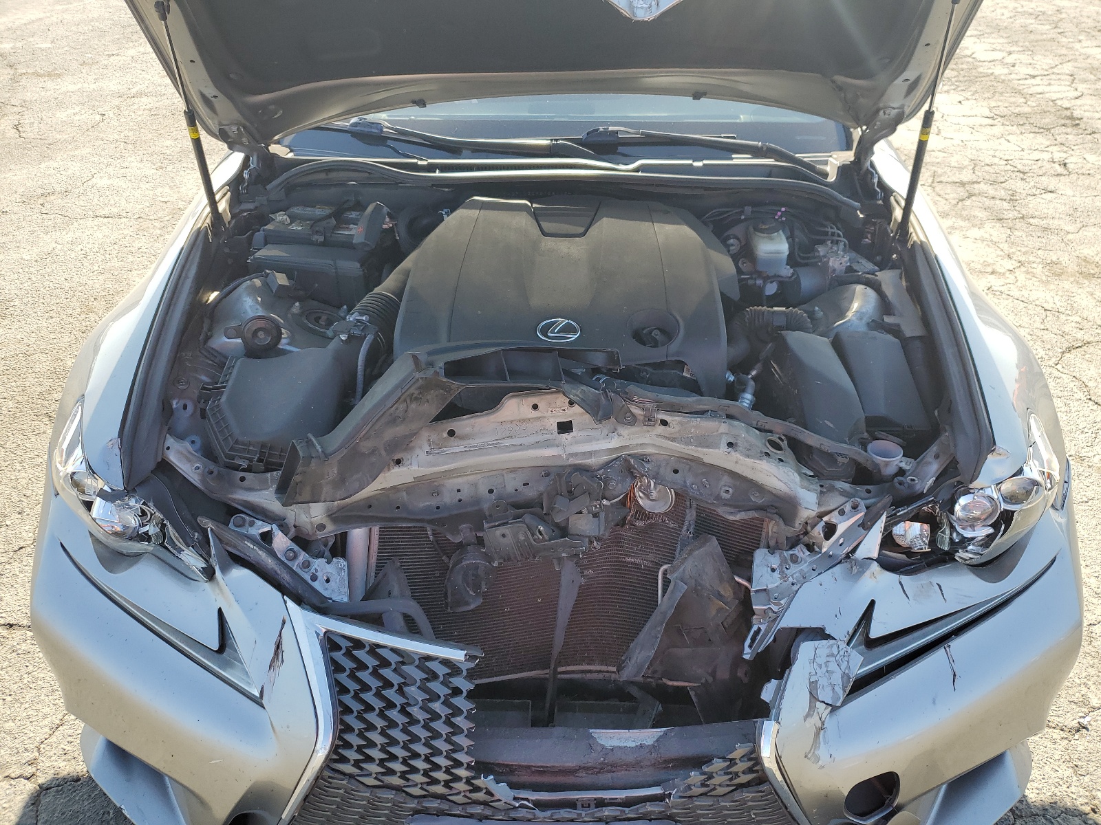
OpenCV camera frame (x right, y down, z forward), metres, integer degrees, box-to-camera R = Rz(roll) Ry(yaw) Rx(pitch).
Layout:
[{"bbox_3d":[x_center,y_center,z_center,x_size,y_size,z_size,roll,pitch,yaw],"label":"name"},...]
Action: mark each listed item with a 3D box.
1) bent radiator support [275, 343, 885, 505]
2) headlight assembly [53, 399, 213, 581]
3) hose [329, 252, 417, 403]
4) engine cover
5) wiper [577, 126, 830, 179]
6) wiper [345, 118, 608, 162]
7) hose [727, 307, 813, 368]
[{"bbox_3d":[0.050,0.029,1.450,1.030,0.170,0.240,0,40,0],"label":"bent radiator support"},{"bbox_3d":[-0.705,0.136,1.408,0.270,0.230,0.320,5,40,6],"label":"headlight assembly"},{"bbox_3d":[-0.340,-0.192,1.624,0.120,0.150,0.310,10,40,12],"label":"hose"},{"bbox_3d":[0.025,-0.242,1.654,0.620,0.190,0.470,0,40,0],"label":"engine cover"},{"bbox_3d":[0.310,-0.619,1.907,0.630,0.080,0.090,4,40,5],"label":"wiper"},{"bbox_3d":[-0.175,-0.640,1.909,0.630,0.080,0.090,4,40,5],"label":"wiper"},{"bbox_3d":[0.420,-0.150,1.594,0.160,0.100,0.120,0,40,0],"label":"hose"}]

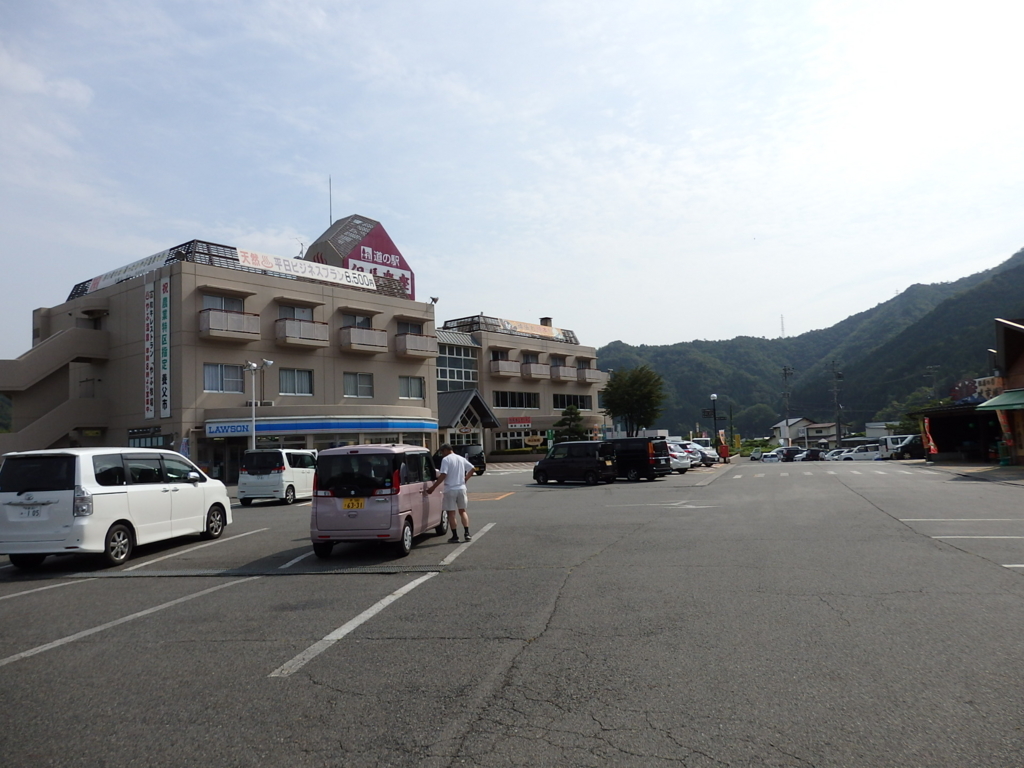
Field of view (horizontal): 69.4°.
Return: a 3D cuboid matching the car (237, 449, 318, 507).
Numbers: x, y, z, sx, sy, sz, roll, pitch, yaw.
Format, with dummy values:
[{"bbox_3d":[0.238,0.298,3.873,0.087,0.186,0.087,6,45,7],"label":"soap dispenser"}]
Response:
[{"bbox_3d":[-7.750,3.120,25.140,1.620,1.765,3.710,-2,-5,7],"label":"car"}]

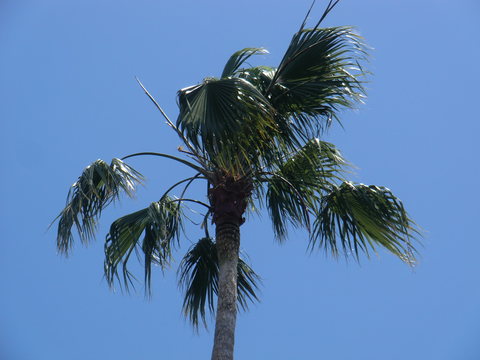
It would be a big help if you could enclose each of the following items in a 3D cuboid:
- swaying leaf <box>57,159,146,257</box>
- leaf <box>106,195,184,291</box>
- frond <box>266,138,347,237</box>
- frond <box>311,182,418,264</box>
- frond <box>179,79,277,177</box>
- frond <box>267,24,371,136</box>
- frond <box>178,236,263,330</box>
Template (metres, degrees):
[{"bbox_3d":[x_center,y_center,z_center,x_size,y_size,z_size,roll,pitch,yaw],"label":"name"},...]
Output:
[{"bbox_3d":[-1.544,0.291,16.000,0.990,0.880,0.600,2,-28,1],"label":"swaying leaf"},{"bbox_3d":[-1.054,0.693,15.900,0.850,0.890,0.600,2,-28,1],"label":"leaf"},{"bbox_3d":[0.720,0.104,16.000,0.900,0.920,0.650,2,-28,1],"label":"frond"},{"bbox_3d":[1.360,0.475,15.900,1.180,0.670,0.650,2,-28,1],"label":"frond"},{"bbox_3d":[-0.134,-0.584,15.600,1.090,0.840,0.650,2,-28,1],"label":"frond"},{"bbox_3d":[0.879,-1.103,16.300,1.120,1.100,0.650,2,-28,1],"label":"frond"},{"bbox_3d":[-0.231,1.155,16.400,0.920,0.880,0.550,2,-28,1],"label":"frond"}]

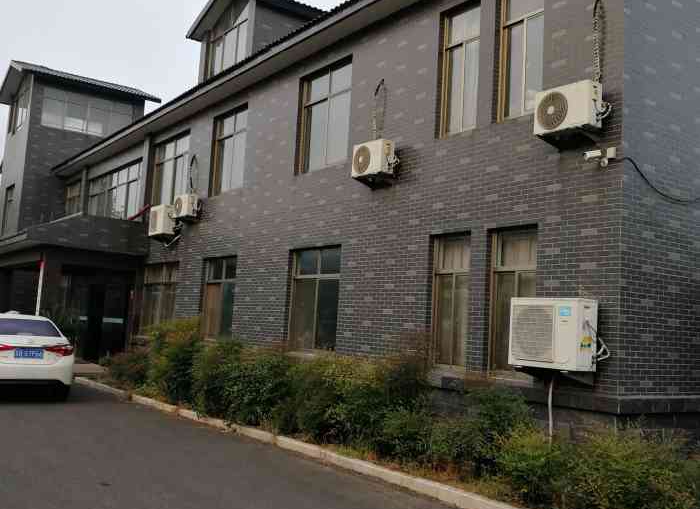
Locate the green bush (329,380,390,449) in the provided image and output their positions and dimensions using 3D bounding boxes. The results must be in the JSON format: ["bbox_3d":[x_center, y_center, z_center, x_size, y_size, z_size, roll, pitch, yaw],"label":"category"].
[{"bbox_3d":[0.121,2.034,9.250,0.820,0.850,0.820,7,-7,-35],"label":"green bush"}]

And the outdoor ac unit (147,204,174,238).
[{"bbox_3d":[-4.822,-0.852,18.712,0.300,0.745,0.950,7,-7,-35],"label":"outdoor ac unit"}]

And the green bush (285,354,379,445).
[{"bbox_3d":[-0.236,1.899,9.800,1.150,1.100,1.300,7,-7,-35],"label":"green bush"}]

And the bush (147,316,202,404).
[{"bbox_3d":[-3.298,1.999,13.600,1.080,1.500,1.080,7,-7,-35],"label":"bush"}]

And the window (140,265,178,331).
[{"bbox_3d":[-5.089,1.217,19.786,0.150,1.924,2.635,7,-7,-35],"label":"window"}]

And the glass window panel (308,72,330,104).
[{"bbox_3d":[-0.584,-3.108,13.794,0.040,0.538,0.764,7,-7,-35],"label":"glass window panel"}]

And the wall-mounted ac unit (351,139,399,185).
[{"bbox_3d":[0.385,-1.523,11.756,0.250,0.539,0.789,7,-7,-35],"label":"wall-mounted ac unit"}]

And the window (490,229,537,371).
[{"bbox_3d":[2.082,0.574,9.300,0.120,1.850,0.793,7,-7,-35],"label":"window"}]

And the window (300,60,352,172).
[{"bbox_3d":[-0.414,-2.556,13.779,0.150,1.960,1.788,7,-7,-35],"label":"window"}]

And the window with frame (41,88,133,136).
[{"bbox_3d":[-10.771,-5.695,29.831,3.671,1.596,0.120,7,-7,-35],"label":"window with frame"}]

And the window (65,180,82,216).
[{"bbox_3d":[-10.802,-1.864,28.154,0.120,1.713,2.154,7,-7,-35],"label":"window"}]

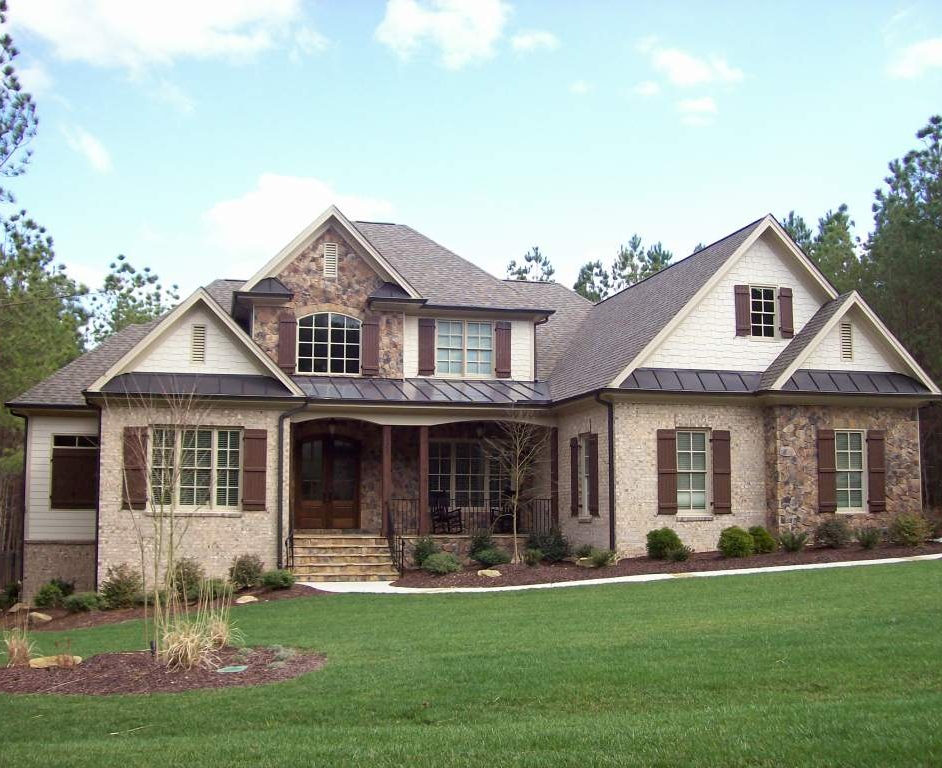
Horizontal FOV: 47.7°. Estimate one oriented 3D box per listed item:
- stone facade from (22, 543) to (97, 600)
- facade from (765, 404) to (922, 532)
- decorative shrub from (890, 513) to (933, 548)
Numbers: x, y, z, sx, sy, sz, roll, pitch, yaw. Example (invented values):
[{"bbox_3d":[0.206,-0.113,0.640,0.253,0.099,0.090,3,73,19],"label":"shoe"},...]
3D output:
[{"bbox_3d":[-10.415,4.799,27.377,2.007,1.493,0.200,2,-6,-13],"label":"stone facade"},{"bbox_3d":[8.321,1.944,23.808,3.573,2.927,0.530,2,-7,-14],"label":"facade"},{"bbox_3d":[9.864,3.299,23.900,0.905,0.786,0.878,2,-6,-13],"label":"decorative shrub"}]

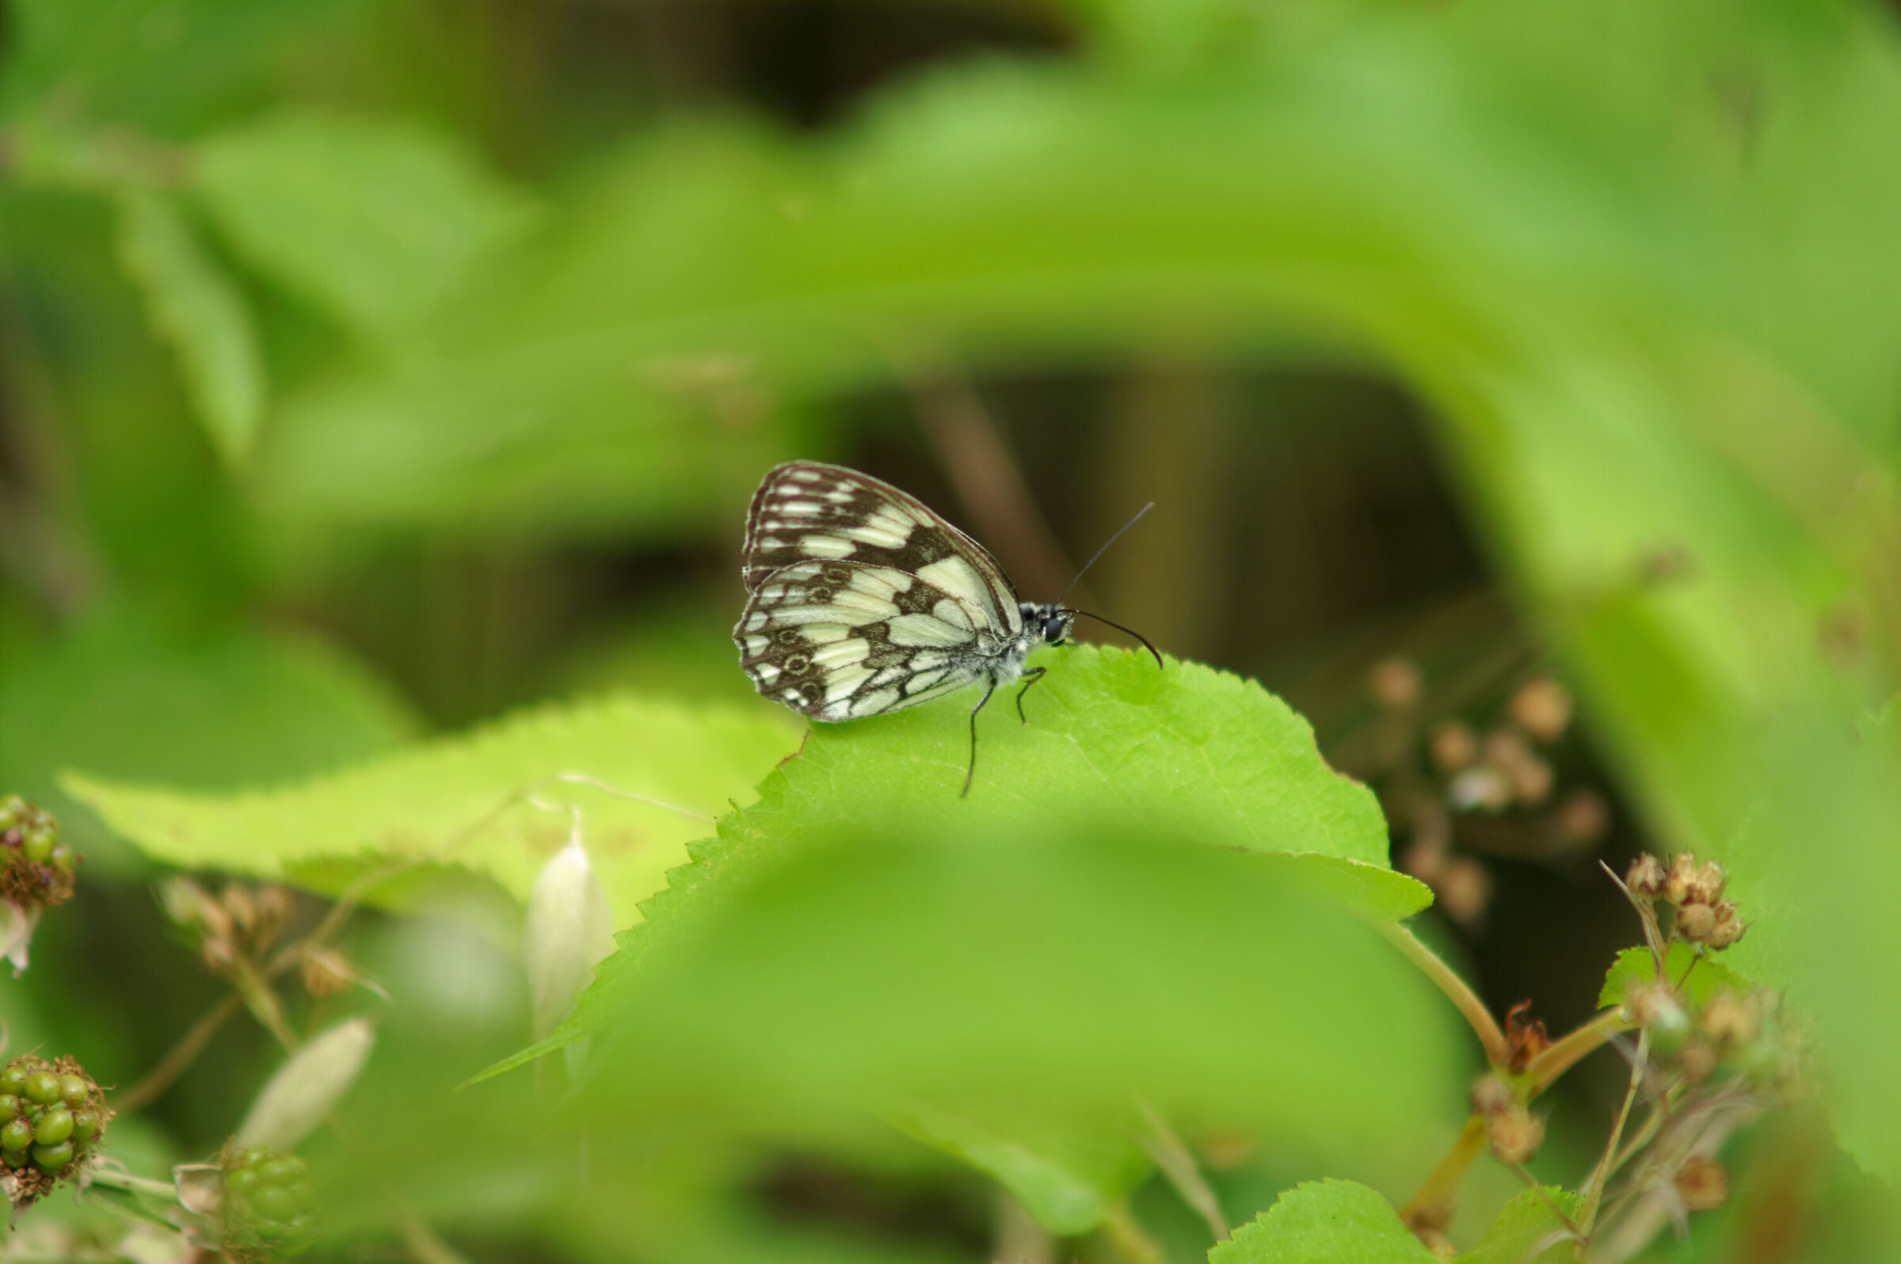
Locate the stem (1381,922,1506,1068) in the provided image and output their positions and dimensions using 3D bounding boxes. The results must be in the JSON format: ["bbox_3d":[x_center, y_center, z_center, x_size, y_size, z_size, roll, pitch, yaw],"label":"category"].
[{"bbox_3d":[0.042,0.030,1.410,0.003,0.015,0.003,-39,0,0],"label":"stem"}]

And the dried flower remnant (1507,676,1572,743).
[{"bbox_3d":[0.050,0.007,1.415,0.005,0.005,0.005,0,18,0],"label":"dried flower remnant"}]

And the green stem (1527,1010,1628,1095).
[{"bbox_3d":[0.053,0.036,1.410,0.010,0.002,0.002,-36,0,0],"label":"green stem"}]

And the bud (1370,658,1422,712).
[{"bbox_3d":[0.038,0.004,1.420,0.004,0.004,0.004,0,18,0],"label":"bud"}]

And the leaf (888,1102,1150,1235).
[{"bbox_3d":[0.006,0.046,1.425,0.020,0.008,0.014,-4,15,-17],"label":"leaf"}]

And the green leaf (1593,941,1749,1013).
[{"bbox_3d":[0.059,0.028,1.350,0.013,0.005,0.010,0,28,0],"label":"green leaf"}]

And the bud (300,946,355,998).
[{"bbox_3d":[-0.054,0.030,1.450,0.005,0.004,0.004,-8,16,-30],"label":"bud"}]

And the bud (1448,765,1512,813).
[{"bbox_3d":[0.045,0.013,1.410,0.005,0.004,0.004,0,18,0],"label":"bud"}]

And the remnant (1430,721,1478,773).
[{"bbox_3d":[0.044,0.010,1.460,0.004,0.004,0.004,0,14,0],"label":"remnant"}]

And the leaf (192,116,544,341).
[{"bbox_3d":[-0.054,-0.038,1.540,0.030,0.007,0.025,9,41,2],"label":"leaf"}]

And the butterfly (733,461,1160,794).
[{"bbox_3d":[0.000,0.000,1.410,0.035,0.025,0.012,-4,13,11],"label":"butterfly"}]

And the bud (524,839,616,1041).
[{"bbox_3d":[-0.031,0.026,1.370,0.007,0.018,0.005,3,14,0],"label":"bud"}]

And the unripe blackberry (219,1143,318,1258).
[{"bbox_3d":[-0.058,0.048,1.415,0.008,0.009,0.009,0,14,0],"label":"unripe blackberry"}]

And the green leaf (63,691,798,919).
[{"bbox_3d":[-0.041,0.015,1.390,0.067,0.014,0.040,2,26,-1],"label":"green leaf"}]

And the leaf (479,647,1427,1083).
[{"bbox_3d":[0.000,0.019,1.340,0.076,0.019,0.045,-9,31,-1],"label":"leaf"}]

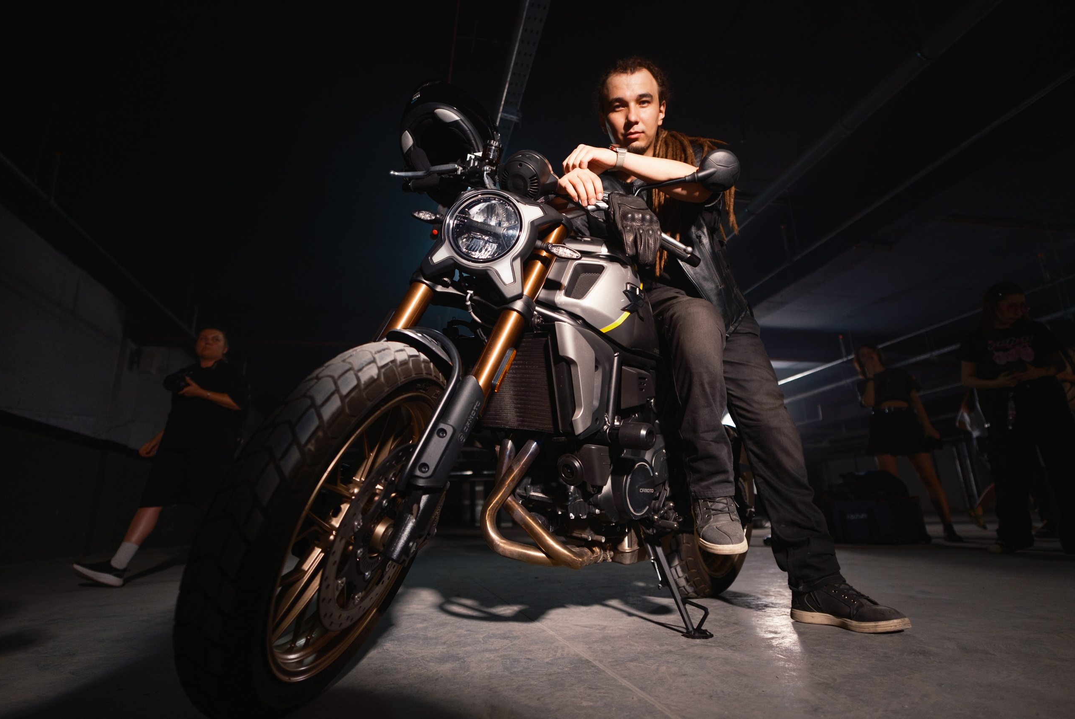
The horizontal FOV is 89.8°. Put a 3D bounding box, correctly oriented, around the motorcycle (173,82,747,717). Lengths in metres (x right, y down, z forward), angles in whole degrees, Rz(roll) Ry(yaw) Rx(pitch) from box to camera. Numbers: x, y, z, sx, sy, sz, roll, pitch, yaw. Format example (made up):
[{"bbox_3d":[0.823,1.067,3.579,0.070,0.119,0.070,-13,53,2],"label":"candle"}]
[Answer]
[{"bbox_3d":[0.206,0.031,1.544,0.802,1.389,2.056,-10,-17,40],"label":"motorcycle"}]

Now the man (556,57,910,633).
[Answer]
[{"bbox_3d":[0.501,-0.064,1.552,0.707,1.540,0.704,-6,-17,15],"label":"man"}]

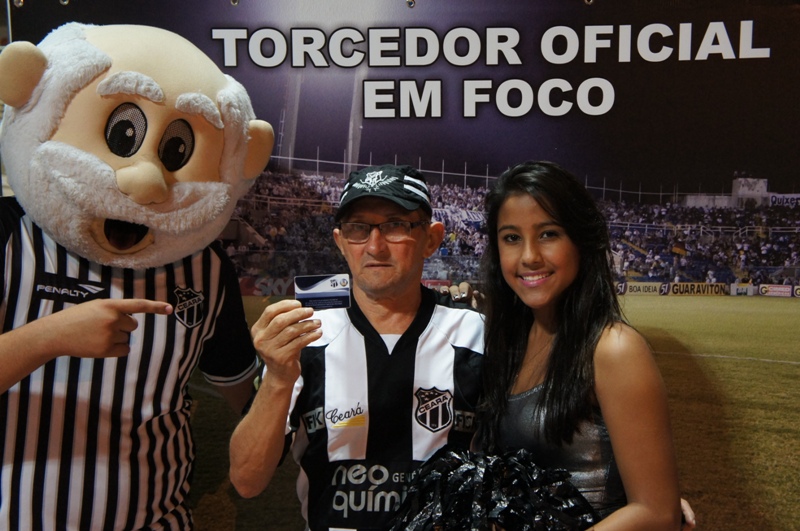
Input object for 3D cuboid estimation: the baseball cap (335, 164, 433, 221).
[{"bbox_3d":[-0.028,-0.125,2.210,0.167,0.115,0.255,-4,-4,13],"label":"baseball cap"}]

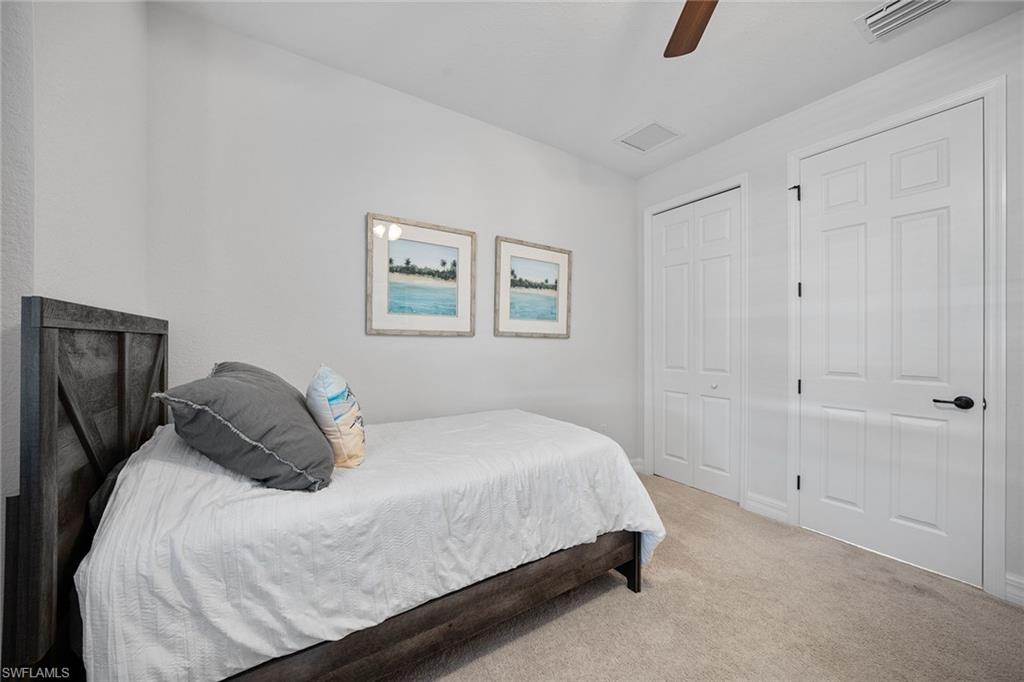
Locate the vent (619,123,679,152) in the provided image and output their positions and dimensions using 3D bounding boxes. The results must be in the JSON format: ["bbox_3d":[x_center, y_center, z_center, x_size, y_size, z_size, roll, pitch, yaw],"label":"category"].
[{"bbox_3d":[1.059,-1.556,2.850,0.345,0.020,0.345,0,0,-33],"label":"vent"}]

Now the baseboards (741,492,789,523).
[{"bbox_3d":[1.804,1.184,2.628,0.018,0.140,0.262,0,0,-33],"label":"baseboards"}]

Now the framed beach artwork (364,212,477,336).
[{"bbox_3d":[-0.565,-0.395,2.412,0.726,0.731,0.030,0,0,-33],"label":"framed beach artwork"}]

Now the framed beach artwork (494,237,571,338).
[{"bbox_3d":[0.184,-0.391,2.902,0.736,0.727,0.030,0,0,-33],"label":"framed beach artwork"}]

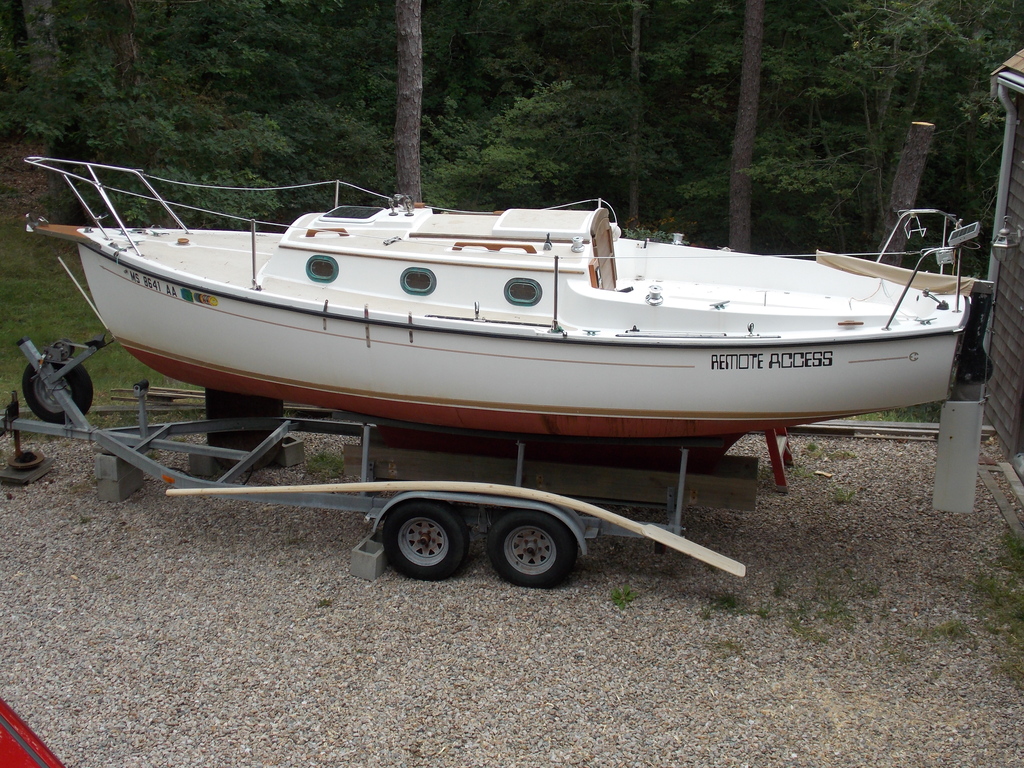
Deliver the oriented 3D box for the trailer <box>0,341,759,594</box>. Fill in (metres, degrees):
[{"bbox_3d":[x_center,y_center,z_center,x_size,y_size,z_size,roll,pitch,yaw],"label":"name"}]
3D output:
[{"bbox_3d":[-1.521,0.394,9.651,6.400,1.350,2.200,3,18,11],"label":"trailer"}]

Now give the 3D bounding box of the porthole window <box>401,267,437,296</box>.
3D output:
[{"bbox_3d":[-0.651,-0.714,8.467,0.268,0.196,0.050,5,11,18],"label":"porthole window"}]

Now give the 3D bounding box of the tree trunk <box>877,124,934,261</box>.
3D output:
[{"bbox_3d":[4.833,-2.008,15.162,0.295,2.467,0.295,8,17,-3],"label":"tree trunk"}]

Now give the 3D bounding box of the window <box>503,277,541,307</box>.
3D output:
[{"bbox_3d":[0.079,-0.625,8.286,0.268,0.196,0.050,4,11,13],"label":"window"}]

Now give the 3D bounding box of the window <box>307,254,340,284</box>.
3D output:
[{"bbox_3d":[-1.356,-0.824,8.690,0.268,0.196,0.050,7,12,22],"label":"window"}]

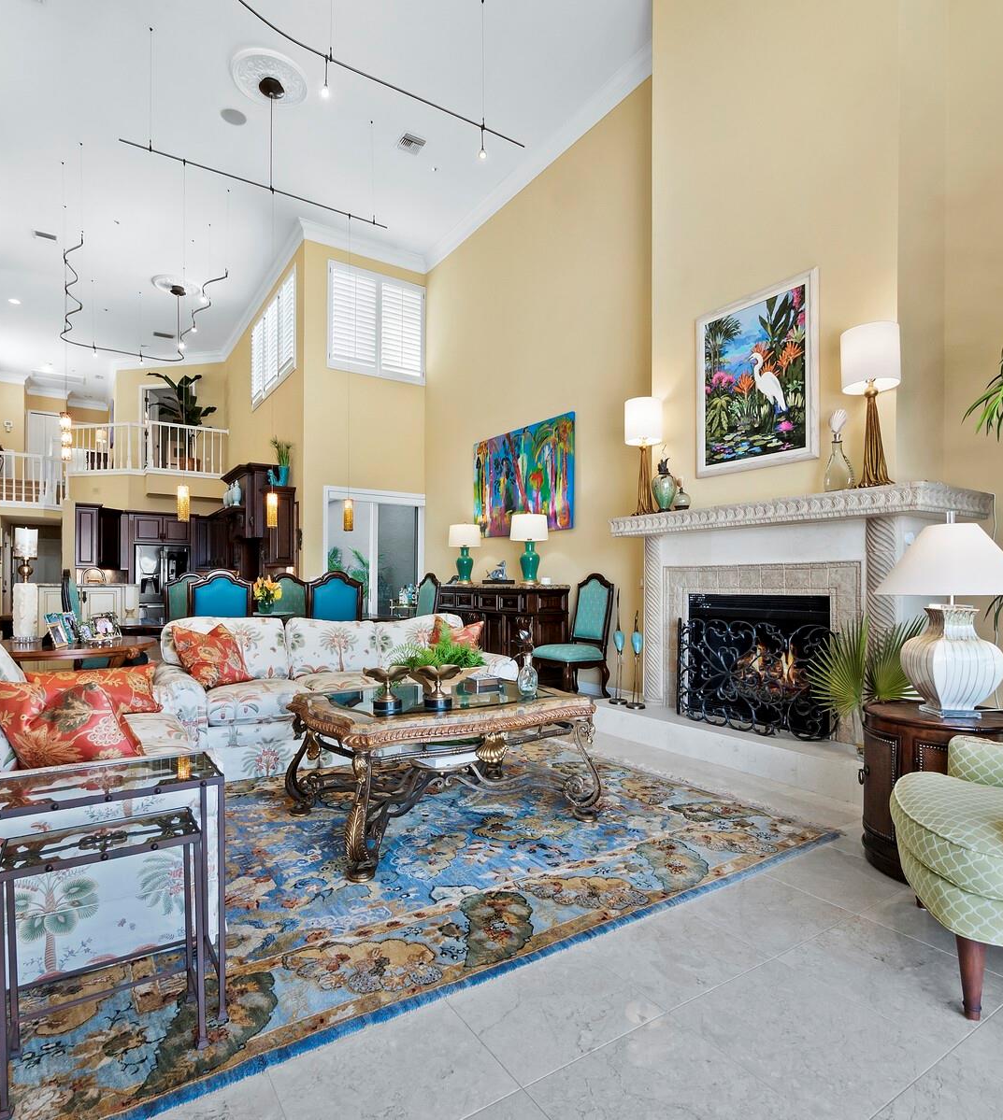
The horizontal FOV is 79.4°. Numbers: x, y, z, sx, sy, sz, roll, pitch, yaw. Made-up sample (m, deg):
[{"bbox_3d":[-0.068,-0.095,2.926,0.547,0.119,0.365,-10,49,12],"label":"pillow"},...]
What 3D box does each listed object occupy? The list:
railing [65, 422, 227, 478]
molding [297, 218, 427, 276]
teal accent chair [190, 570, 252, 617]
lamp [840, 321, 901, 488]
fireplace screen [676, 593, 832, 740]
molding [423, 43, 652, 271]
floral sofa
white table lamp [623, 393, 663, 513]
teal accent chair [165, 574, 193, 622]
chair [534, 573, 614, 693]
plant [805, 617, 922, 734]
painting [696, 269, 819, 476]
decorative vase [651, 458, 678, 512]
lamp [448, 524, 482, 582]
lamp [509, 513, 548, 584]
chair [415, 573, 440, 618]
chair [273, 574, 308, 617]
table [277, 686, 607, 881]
[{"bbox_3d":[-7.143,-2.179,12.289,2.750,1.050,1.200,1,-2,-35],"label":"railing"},{"bbox_3d":[-1.959,-4.526,8.871,1.964,0.198,0.139,1,-2,-35],"label":"molding"},{"bbox_3d":[-2.614,0.731,5.580,0.526,1.220,0.615,1,-2,-31],"label":"teal accent chair"},{"bbox_3d":[2.133,-0.878,3.522,0.298,0.942,0.298,1,-2,-35],"label":"lamp"},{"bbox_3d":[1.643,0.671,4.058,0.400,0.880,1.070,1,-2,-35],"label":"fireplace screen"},{"bbox_3d":[0.204,-4.690,7.445,0.158,0.152,5.072,2,-3,-34],"label":"molding"},{"bbox_3d":[-1.111,0.866,4.180,2.182,0.853,0.942,1,-2,-26],"label":"floral sofa"},{"bbox_3d":[1.088,-0.801,4.621,0.280,0.900,0.280,0,-2,0],"label":"white table lamp"},{"bbox_3d":[-3.134,0.763,6.163,0.540,1.245,0.620,1,-2,-35],"label":"teal accent chair"},{"bbox_3d":[0.710,0.724,5.888,0.620,1.181,0.588,2,-3,-34],"label":"chair"},{"bbox_3d":[2.004,0.715,3.355,0.496,0.784,0.546,1,-2,-35],"label":"plant"},{"bbox_3d":[1.706,-1.198,4.108,0.050,1.170,0.920,1,-2,-35],"label":"painting"},{"bbox_3d":[1.174,-0.530,4.357,0.174,0.394,0.174,1,-2,0],"label":"decorative vase"},{"bbox_3d":[-0.477,-0.084,7.802,0.420,0.782,0.420,1,-2,0],"label":"lamp"},{"bbox_3d":[0.309,-0.125,6.649,0.420,0.793,0.420,1,-2,0],"label":"lamp"},{"bbox_3d":[-1.060,0.771,6.698,0.620,1.250,0.540,1,-2,-35],"label":"chair"},{"bbox_3d":[-2.365,0.729,6.772,0.588,1.176,0.620,2,-3,-34],"label":"chair"},{"bbox_3d":[-0.327,0.973,2.981,1.250,0.560,0.952,1,-2,-31],"label":"table"}]

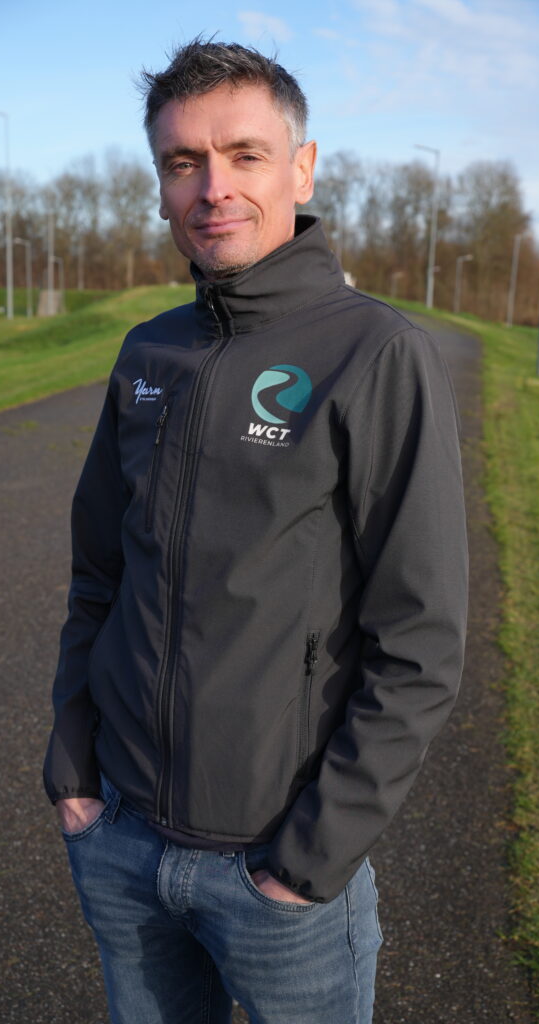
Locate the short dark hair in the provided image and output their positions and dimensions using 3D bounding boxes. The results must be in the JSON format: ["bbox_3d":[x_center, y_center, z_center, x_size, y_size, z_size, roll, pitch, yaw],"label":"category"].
[{"bbox_3d":[-0.048,-0.426,1.321,0.175,0.160,0.200,1,12,16],"label":"short dark hair"}]

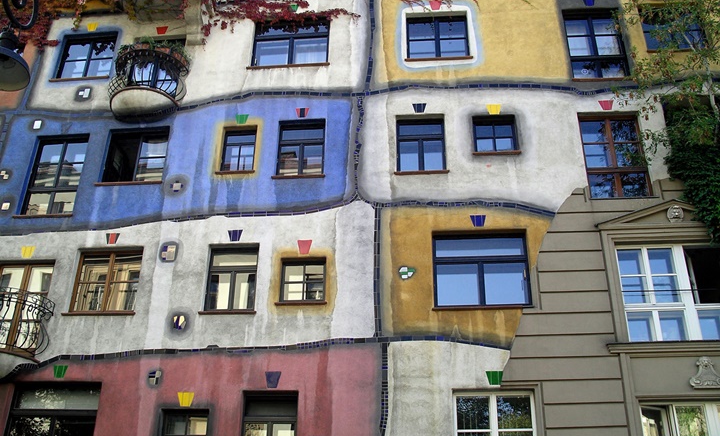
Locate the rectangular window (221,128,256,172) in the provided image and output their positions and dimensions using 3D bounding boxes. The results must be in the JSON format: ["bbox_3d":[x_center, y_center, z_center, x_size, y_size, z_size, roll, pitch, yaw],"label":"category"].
[{"bbox_3d":[-2.641,-1.497,16.828,0.718,1.124,0.150,-2,-26,5],"label":"rectangular window"}]

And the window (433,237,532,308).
[{"bbox_3d":[2.376,1.003,15.040,1.843,1.530,0.150,-2,-26,5],"label":"window"}]

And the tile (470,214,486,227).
[{"bbox_3d":[2.367,0.060,15.355,0.322,0.263,0.040,-2,-26,5],"label":"tile"}]

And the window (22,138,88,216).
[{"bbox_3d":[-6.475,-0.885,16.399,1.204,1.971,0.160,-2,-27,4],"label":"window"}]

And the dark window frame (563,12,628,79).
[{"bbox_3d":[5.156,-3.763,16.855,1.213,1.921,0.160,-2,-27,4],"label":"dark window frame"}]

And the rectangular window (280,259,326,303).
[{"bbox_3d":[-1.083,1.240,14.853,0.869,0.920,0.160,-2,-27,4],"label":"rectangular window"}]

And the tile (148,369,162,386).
[{"bbox_3d":[-3.989,3.103,14.992,0.280,0.330,0.030,-2,-27,5],"label":"tile"}]

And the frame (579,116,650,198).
[{"bbox_3d":[5.403,-1.285,16.396,1.240,2.090,0.160,-2,-27,5],"label":"frame"}]

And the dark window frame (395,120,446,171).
[{"bbox_3d":[1.307,-1.584,16.422,1.031,1.356,0.150,-2,-26,5],"label":"dark window frame"}]

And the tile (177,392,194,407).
[{"bbox_3d":[-3.353,3.474,14.743,0.330,0.280,0.030,-2,-27,5],"label":"tile"}]

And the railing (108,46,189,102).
[{"bbox_3d":[-5.036,-3.218,17.787,1.880,1.050,0.860,-2,-27,5],"label":"railing"}]

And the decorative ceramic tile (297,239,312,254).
[{"bbox_3d":[-1.147,0.605,15.955,0.320,0.330,0.030,-2,-27,5],"label":"decorative ceramic tile"}]

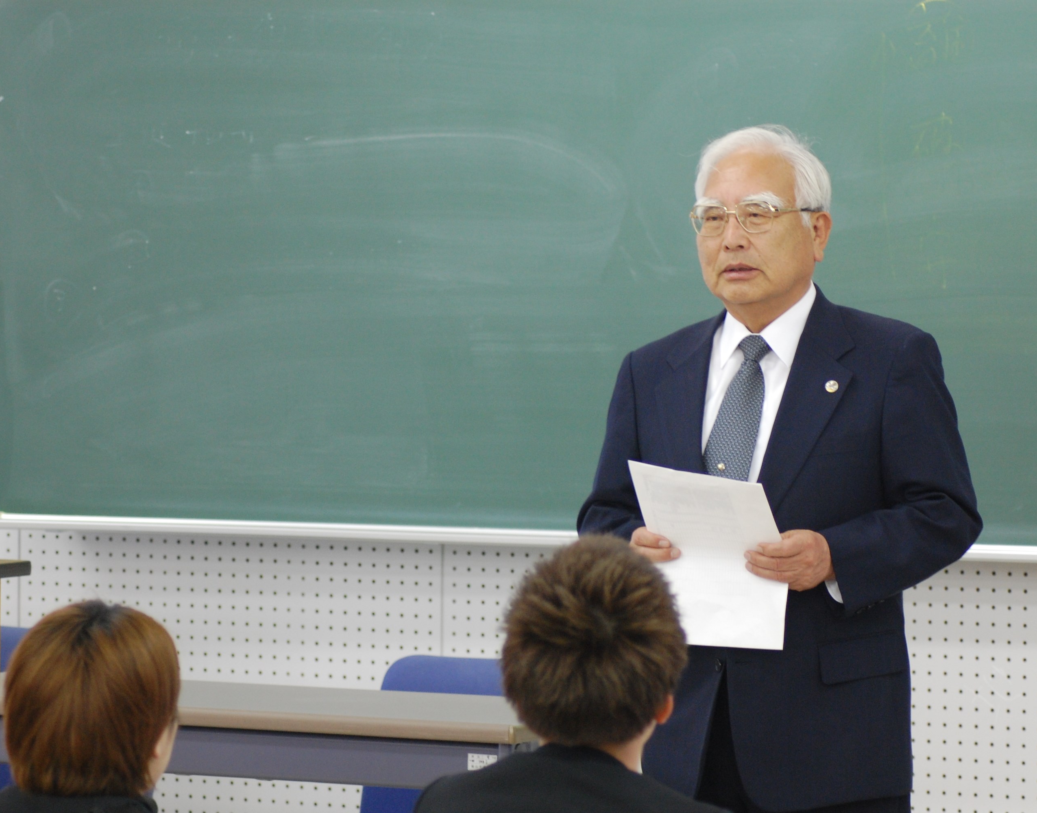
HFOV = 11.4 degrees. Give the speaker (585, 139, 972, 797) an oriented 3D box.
[{"bbox_3d":[0.352,0.427,7.410,0.600,1.650,0.430,1,2,29],"label":"speaker"}]

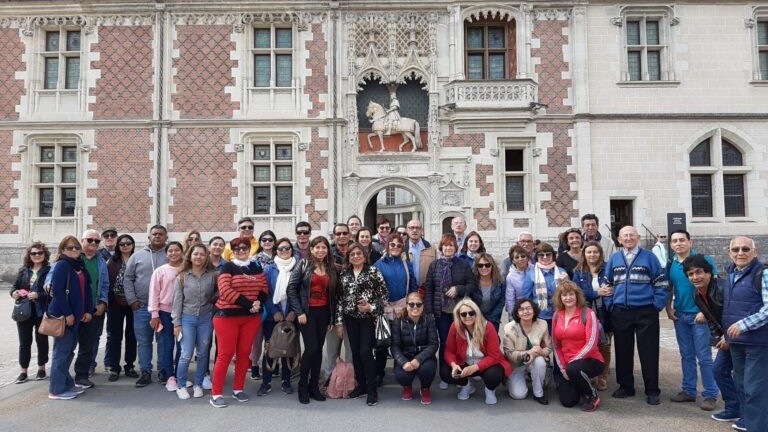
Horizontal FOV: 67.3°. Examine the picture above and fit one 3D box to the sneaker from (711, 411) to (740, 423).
[{"bbox_3d":[2.937,1.678,4.909,0.270,0.105,0.100,-1,-4,12],"label":"sneaker"}]

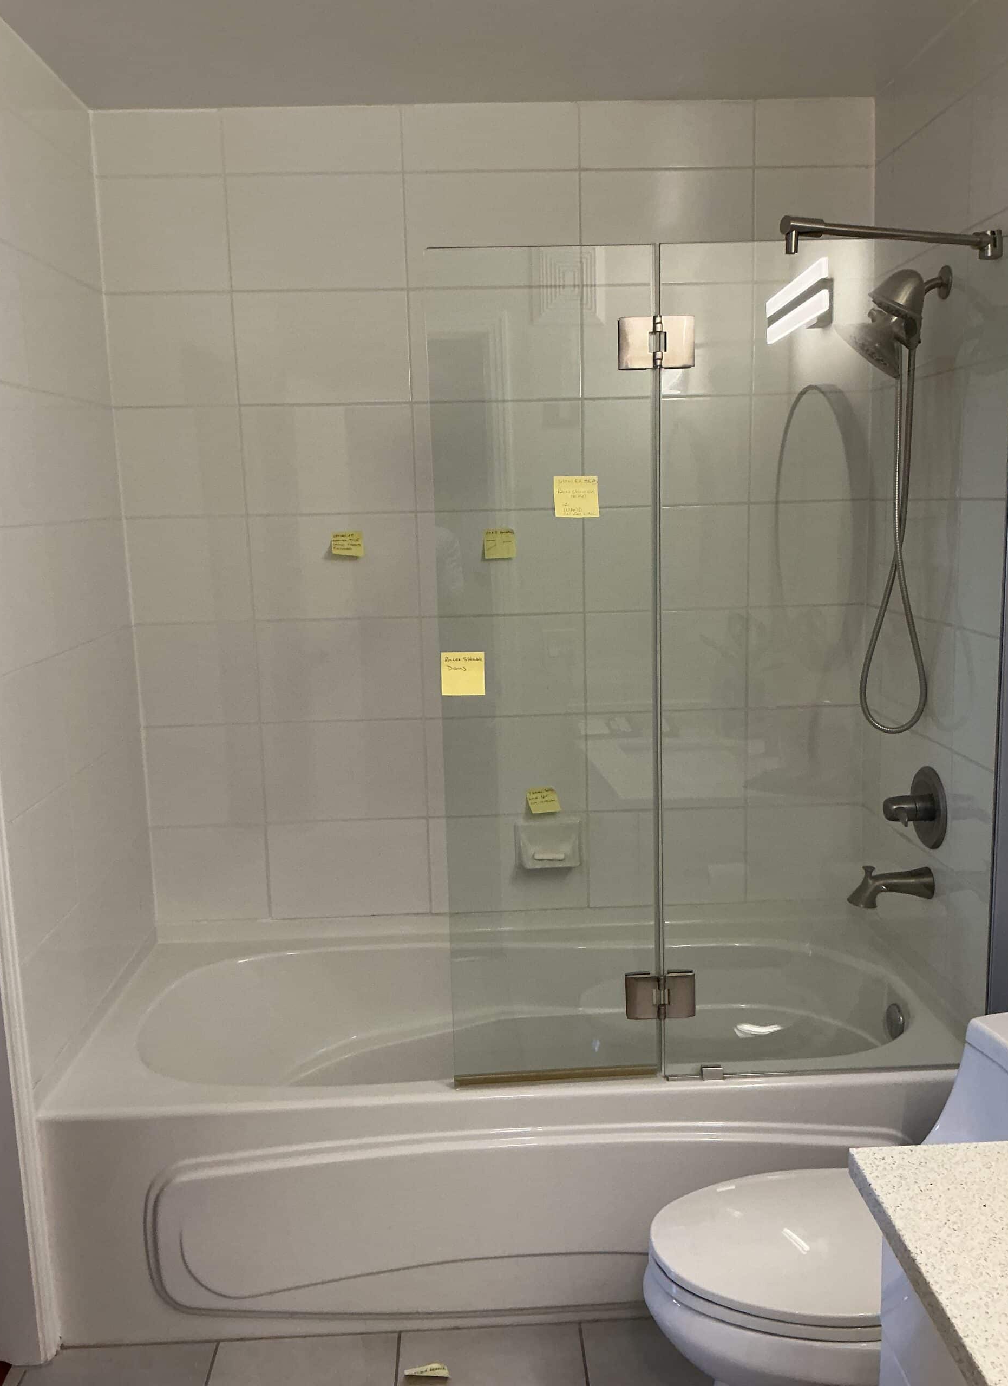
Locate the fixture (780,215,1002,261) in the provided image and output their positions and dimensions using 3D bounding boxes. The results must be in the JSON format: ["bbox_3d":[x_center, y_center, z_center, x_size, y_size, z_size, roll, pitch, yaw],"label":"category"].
[{"bbox_3d":[0.680,-0.788,2.023,0.452,0.062,0.032,-5,10,-19],"label":"fixture"}]

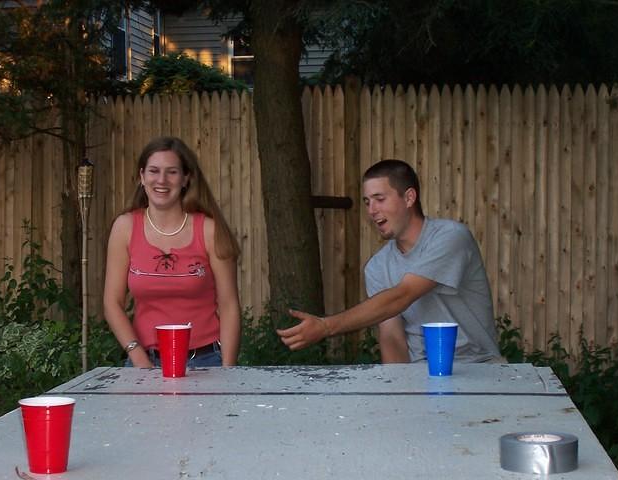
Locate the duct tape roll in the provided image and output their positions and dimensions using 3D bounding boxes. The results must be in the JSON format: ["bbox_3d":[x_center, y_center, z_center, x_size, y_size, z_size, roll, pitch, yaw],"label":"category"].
[{"bbox_3d":[0.391,0.362,2.790,0.134,0.050,0.134,0,2,0],"label":"duct tape roll"}]

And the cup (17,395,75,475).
[{"bbox_3d":[-0.444,0.334,2.800,0.096,0.120,0.096,0,2,0],"label":"cup"}]

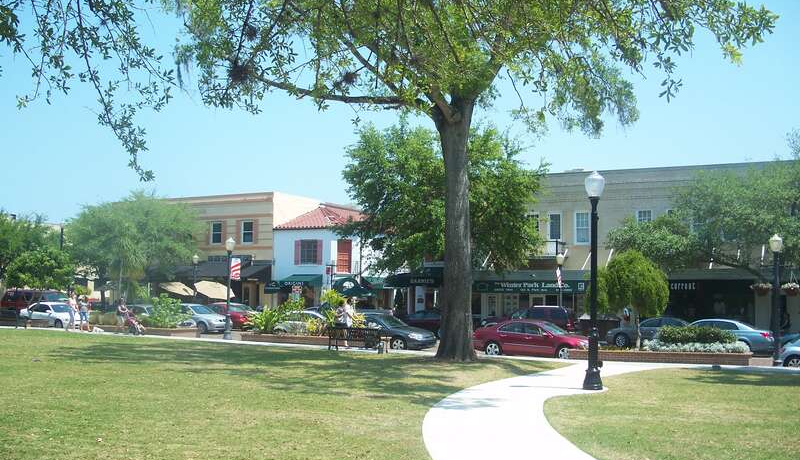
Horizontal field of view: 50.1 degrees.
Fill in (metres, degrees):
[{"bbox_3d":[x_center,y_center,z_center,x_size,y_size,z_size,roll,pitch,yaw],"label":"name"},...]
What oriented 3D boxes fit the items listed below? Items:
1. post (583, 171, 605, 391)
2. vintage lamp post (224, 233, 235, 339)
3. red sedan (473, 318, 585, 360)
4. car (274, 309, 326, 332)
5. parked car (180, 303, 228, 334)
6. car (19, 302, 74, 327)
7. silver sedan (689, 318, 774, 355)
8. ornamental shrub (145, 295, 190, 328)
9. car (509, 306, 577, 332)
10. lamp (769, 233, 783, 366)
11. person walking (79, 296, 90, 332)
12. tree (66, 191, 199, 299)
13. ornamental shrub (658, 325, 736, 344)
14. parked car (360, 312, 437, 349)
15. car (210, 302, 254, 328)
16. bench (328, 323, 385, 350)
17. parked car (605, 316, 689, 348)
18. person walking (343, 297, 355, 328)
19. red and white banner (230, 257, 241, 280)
[{"bbox_3d":[3.729,0.965,16.561,0.420,4.220,0.420,-1,-5,27],"label":"post"},{"bbox_3d":[-6.433,2.198,32.349,0.420,3.900,0.420,-2,-5,33],"label":"vintage lamp post"},{"bbox_3d":[4.803,4.001,31.043,4.800,1.460,1.830,-1,-5,31],"label":"red sedan"},{"bbox_3d":[-4.248,4.263,37.445,4.600,1.400,1.800,-1,-5,31],"label":"car"},{"bbox_3d":[-10.309,4.450,43.276,4.600,1.450,1.770,-2,-5,32],"label":"parked car"},{"bbox_3d":[-19.063,4.739,47.759,4.600,1.410,1.780,-2,-5,34],"label":"car"},{"bbox_3d":[12.848,4.412,35.143,4.800,1.460,1.820,-1,-5,31],"label":"silver sedan"},{"bbox_3d":[-10.349,3.614,37.941,1.800,1.500,1.700,3,-5,-15],"label":"ornamental shrub"},{"bbox_3d":[6.007,4.458,39.729,4.800,1.800,1.870,-1,-5,31],"label":"car"},{"bbox_3d":[10.885,2.008,24.746,0.420,3.820,0.420,-1,-5,27],"label":"lamp"},{"bbox_3d":[-14.496,3.851,39.235,0.400,1.640,0.500,-1,-5,31],"label":"person walking"},{"bbox_3d":[-15.536,1.652,49.198,7.600,7.900,7.400,-2,-5,33],"label":"tree"},{"bbox_3d":[8.663,3.072,24.900,2.300,0.720,1.000,-1,-5,26],"label":"ornamental shrub"},{"bbox_3d":[-0.851,3.922,33.798,4.850,1.460,1.820,-2,-5,30],"label":"parked car"},{"bbox_3d":[-10.148,4.809,47.943,4.600,1.450,1.800,-1,-5,31],"label":"car"},{"bbox_3d":[-1.401,3.568,27.968,1.900,0.820,0.650,-1,-5,31],"label":"bench"},{"bbox_3d":[11.517,4.647,38.243,4.600,1.460,1.800,-1,-5,31],"label":"parked car"},{"bbox_3d":[-1.796,3.141,29.433,0.400,1.700,0.500,-1,-5,31],"label":"person walking"},{"bbox_3d":[-6.187,1.450,32.200,0.060,0.850,0.460,-2,-5,33],"label":"red and white banner"}]

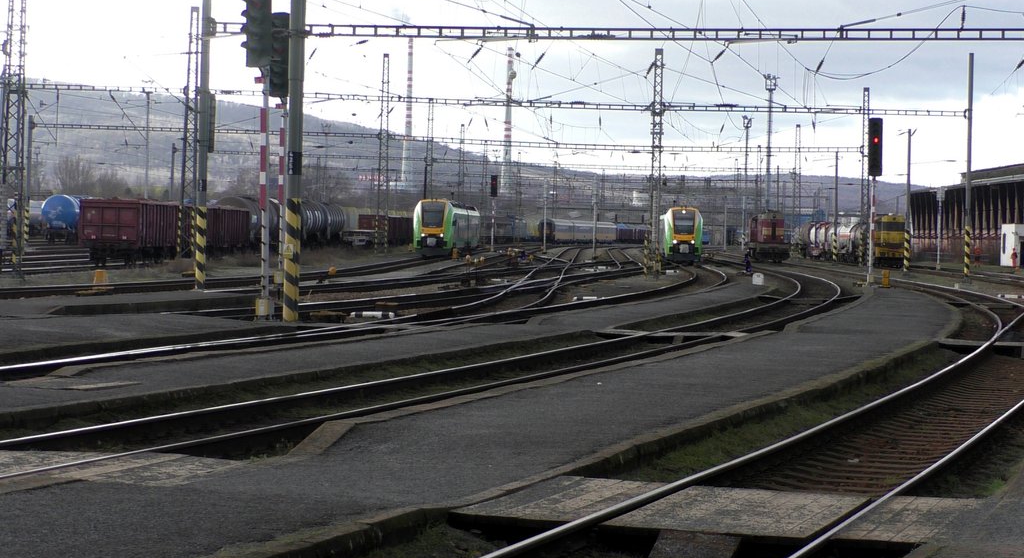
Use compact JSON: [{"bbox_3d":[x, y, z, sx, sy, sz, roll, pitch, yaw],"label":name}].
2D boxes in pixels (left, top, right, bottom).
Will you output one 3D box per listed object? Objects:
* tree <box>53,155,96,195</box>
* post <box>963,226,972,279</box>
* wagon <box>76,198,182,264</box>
[{"bbox_3d":[-46.879,-8.407,270.081,4.500,9.600,4.500,1,1,0],"label":"tree"},{"bbox_3d":[20.203,-1.184,112.000,0.230,2.260,0.230,1,1,14],"label":"post"},{"bbox_3d":[-19.000,-2.306,126.700,2.950,3.250,13.800,1,1,1],"label":"wagon"}]

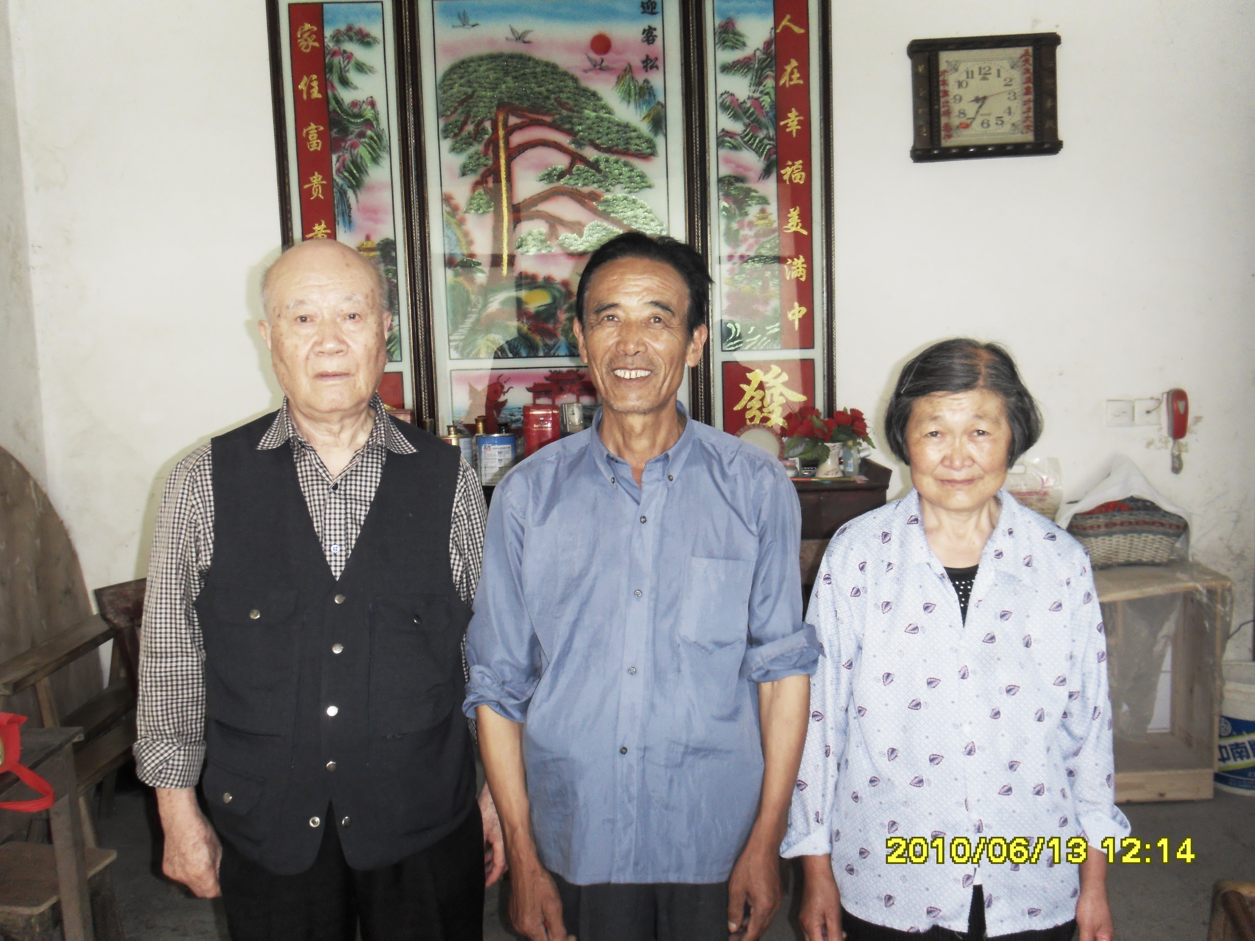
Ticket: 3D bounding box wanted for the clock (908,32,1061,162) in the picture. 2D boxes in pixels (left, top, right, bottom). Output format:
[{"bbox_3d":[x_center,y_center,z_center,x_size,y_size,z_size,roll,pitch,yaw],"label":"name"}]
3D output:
[{"bbox_3d":[1.130,-1.178,4.349,0.475,0.380,0.055,-3,7,0],"label":"clock"}]

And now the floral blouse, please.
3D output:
[{"bbox_3d":[0.459,0.328,1.940,0.470,0.595,0.260,-1,7,8],"label":"floral blouse"}]

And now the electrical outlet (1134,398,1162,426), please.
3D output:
[{"bbox_3d":[1.693,-0.190,4.485,0.086,0.086,0.012,-2,7,0],"label":"electrical outlet"}]

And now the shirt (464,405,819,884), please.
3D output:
[{"bbox_3d":[0.023,0.239,1.960,0.490,0.650,0.270,-1,7,4],"label":"shirt"}]

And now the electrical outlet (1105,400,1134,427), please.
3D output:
[{"bbox_3d":[1.604,-0.186,4.486,0.086,0.086,0.012,-2,7,0],"label":"electrical outlet"}]

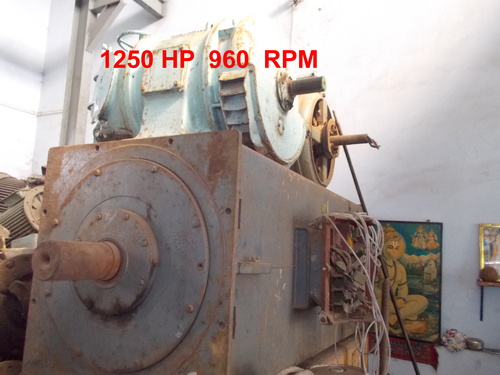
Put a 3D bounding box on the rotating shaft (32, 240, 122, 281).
[{"bbox_3d":[-0.666,0.286,1.629,0.150,0.150,0.289,-2,-10,26],"label":"rotating shaft"}]

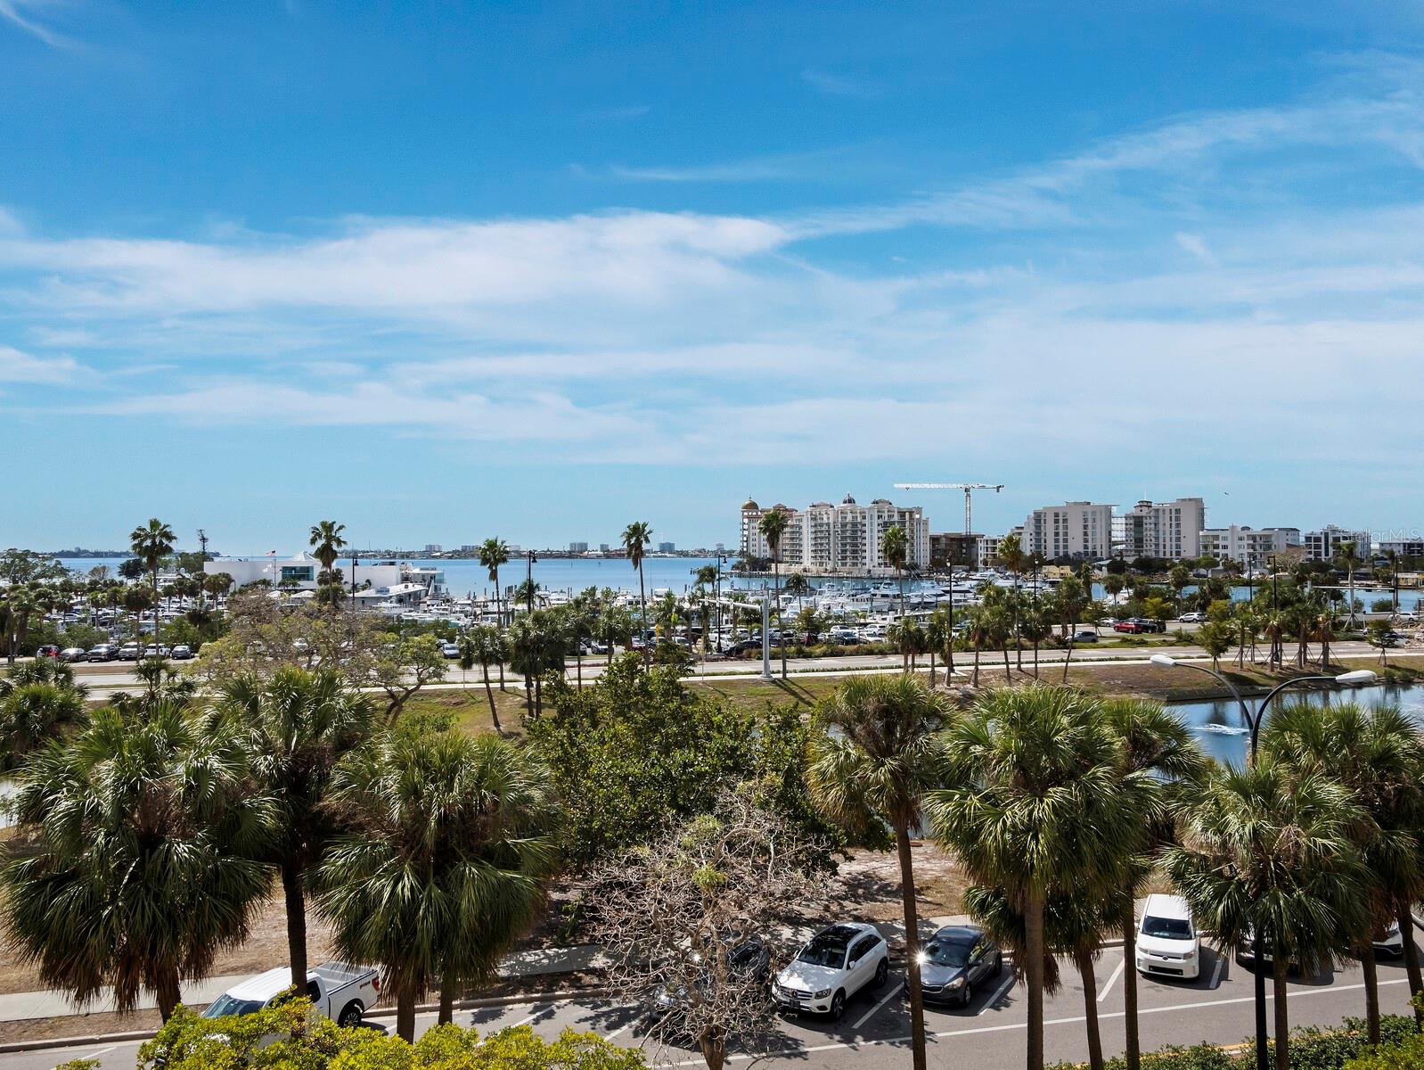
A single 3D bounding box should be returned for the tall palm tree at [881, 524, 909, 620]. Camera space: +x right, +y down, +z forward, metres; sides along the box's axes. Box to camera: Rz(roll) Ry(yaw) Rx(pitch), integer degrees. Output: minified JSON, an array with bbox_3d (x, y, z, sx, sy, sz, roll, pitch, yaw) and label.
[{"bbox_3d":[19.961,6.923,116.485,3.070,16.270,3.070,0,-1,10],"label":"tall palm tree"}]

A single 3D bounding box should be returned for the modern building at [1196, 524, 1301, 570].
[{"bbox_3d":[218.748,7.252,436.000,39.000,22.000,20.000,-1,-1,30],"label":"modern building"}]

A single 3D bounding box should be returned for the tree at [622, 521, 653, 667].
[{"bbox_3d":[-7.710,6.607,111.500,3.200,16.230,3.200,0,-1,0],"label":"tree"}]

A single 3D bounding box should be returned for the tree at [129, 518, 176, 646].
[{"bbox_3d":[-49.934,6.598,95.614,3.710,16.190,3.710,1,-1,-28],"label":"tree"}]

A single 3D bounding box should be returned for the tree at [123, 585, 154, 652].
[{"bbox_3d":[-65.087,10.418,121.507,3.210,9.460,3.210,1,-1,-28],"label":"tree"}]

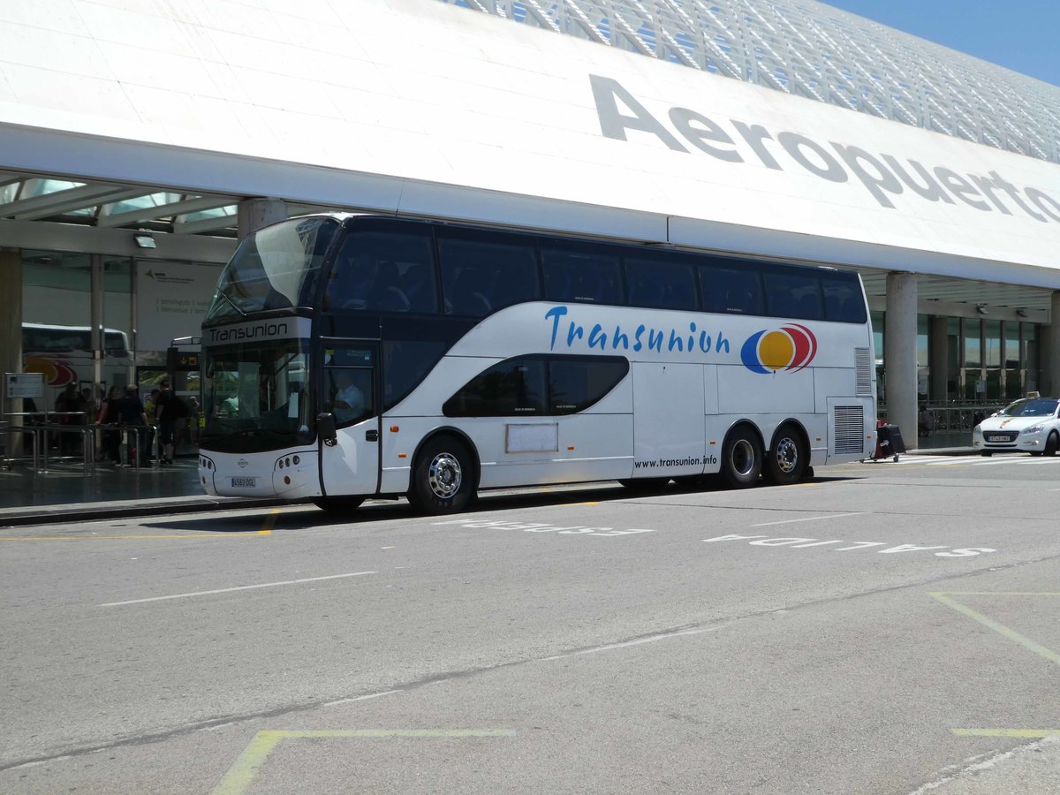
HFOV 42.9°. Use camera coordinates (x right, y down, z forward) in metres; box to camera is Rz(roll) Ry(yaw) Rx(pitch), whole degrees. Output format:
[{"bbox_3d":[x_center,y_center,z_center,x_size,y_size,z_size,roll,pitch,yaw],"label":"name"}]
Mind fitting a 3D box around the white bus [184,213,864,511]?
[{"bbox_3d":[0.979,-0.410,21.824,13.166,3.930,2.550,0,-1,-45],"label":"white bus"}]

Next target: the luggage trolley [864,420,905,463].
[{"bbox_3d":[8.219,1.006,31.300,0.950,1.030,0.640,0,0,25],"label":"luggage trolley"}]

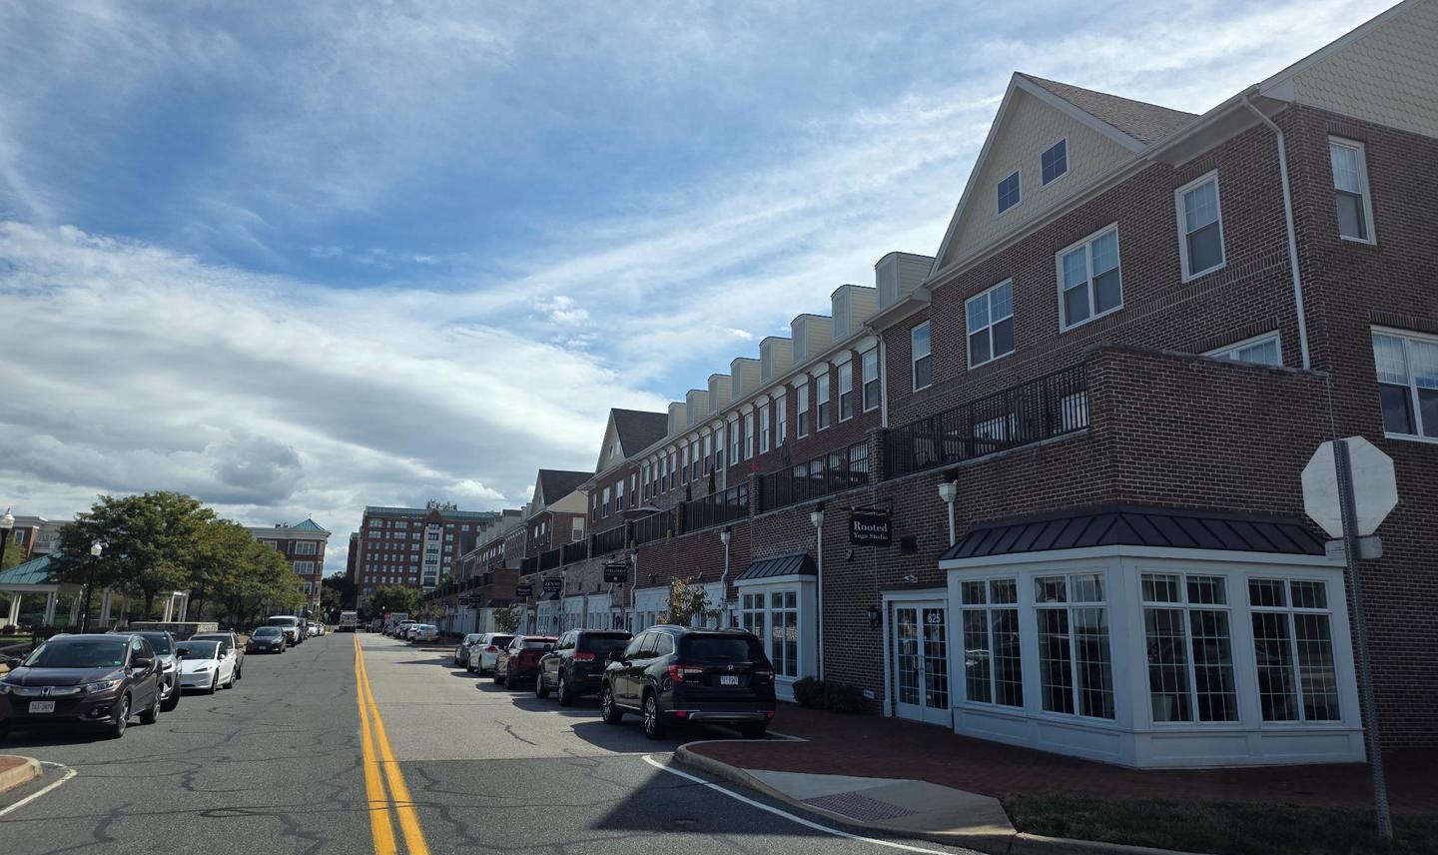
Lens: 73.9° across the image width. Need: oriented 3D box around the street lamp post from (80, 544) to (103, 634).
[{"bbox_3d":[-19.507,5.528,29.532,0.360,4.000,0.360,5,-13,-20],"label":"street lamp post"}]

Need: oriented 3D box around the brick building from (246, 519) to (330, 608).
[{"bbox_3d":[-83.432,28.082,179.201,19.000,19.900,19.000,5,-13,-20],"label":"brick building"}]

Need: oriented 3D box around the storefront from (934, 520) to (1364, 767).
[{"bbox_3d":[6.326,3.132,14.593,4.150,3.400,4.150,5,-13,-20],"label":"storefront"}]

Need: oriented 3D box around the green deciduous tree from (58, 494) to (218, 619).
[{"bbox_3d":[-34.184,8.042,56.089,8.100,8.400,8.100,5,-13,-20],"label":"green deciduous tree"}]

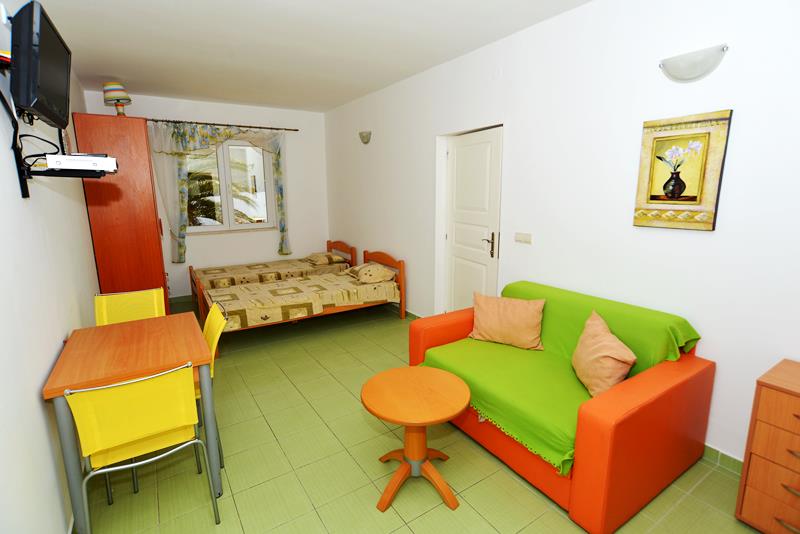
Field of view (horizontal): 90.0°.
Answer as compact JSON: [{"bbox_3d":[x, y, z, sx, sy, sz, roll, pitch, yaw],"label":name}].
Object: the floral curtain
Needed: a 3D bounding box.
[{"bbox_3d":[-2.427,-1.012,5.585,1.752,1.857,0.098,-7,13,-32],"label":"floral curtain"}]

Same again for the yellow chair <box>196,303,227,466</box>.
[{"bbox_3d":[-1.238,0.690,2.249,0.539,0.846,0.456,-7,13,-32],"label":"yellow chair"}]

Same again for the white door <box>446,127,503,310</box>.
[{"bbox_3d":[0.676,-0.238,3.867,0.051,2.016,0.840,-6,12,-24],"label":"white door"}]

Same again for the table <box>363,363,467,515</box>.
[{"bbox_3d":[0.085,0.879,2.065,0.547,0.513,0.547,-1,11,0],"label":"table"}]

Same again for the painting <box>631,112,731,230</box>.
[{"bbox_3d":[1.529,-0.511,2.201,0.033,0.606,0.409,-7,13,-32],"label":"painting"}]

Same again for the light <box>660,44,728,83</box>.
[{"bbox_3d":[1.495,-1.041,2.085,0.101,0.139,0.299,-7,13,-32],"label":"light"}]

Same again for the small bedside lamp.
[{"bbox_3d":[-2.680,-1.568,3.801,0.220,0.344,0.220,-7,13,-32],"label":"small bedside lamp"}]

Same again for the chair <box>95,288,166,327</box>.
[{"bbox_3d":[-1.748,0.615,2.674,0.448,0.846,0.539,-7,13,-32],"label":"chair"}]

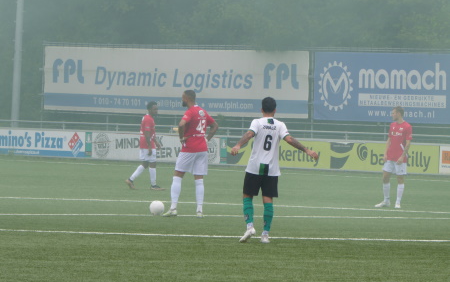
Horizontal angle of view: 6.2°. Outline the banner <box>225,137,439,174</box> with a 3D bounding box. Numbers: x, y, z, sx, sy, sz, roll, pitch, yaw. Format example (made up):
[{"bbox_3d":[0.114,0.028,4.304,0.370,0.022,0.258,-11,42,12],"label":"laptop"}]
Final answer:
[{"bbox_3d":[2.917,0.394,116.900,0.060,0.780,9.070,1,1,-39],"label":"banner"}]

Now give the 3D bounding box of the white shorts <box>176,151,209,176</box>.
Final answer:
[{"bbox_3d":[-0.492,0.320,62.600,0.460,0.390,0.350,1,1,-37],"label":"white shorts"}]

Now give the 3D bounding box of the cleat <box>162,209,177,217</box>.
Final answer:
[{"bbox_3d":[-0.815,1.066,62.200,0.275,0.115,0.100,1,1,-35],"label":"cleat"}]

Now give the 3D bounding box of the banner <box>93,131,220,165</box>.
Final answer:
[{"bbox_3d":[-2.060,0.197,122.950,0.060,0.770,6.050,1,1,-39],"label":"banner"}]

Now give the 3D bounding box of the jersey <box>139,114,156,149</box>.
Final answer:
[{"bbox_3d":[-1.515,-0.183,82.400,0.330,0.680,0.500,2,0,-5],"label":"jersey"}]

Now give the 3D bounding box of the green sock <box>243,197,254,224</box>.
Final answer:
[{"bbox_3d":[0.297,0.868,52.050,0.115,0.340,0.125,-1,-12,-21],"label":"green sock"}]

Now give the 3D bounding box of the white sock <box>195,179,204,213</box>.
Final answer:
[{"bbox_3d":[-0.367,0.815,62.300,0.120,0.495,0.125,0,1,-21],"label":"white sock"}]

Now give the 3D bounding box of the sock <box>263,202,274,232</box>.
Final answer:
[{"bbox_3d":[0.546,0.950,52.000,0.115,0.355,0.125,5,0,-6],"label":"sock"}]

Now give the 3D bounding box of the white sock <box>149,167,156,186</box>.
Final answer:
[{"bbox_3d":[-1.432,0.718,83.200,0.140,0.370,0.125,-3,0,0],"label":"white sock"}]

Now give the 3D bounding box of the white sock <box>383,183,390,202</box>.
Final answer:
[{"bbox_3d":[2.858,0.911,73.900,0.130,0.340,0.120,1,0,0],"label":"white sock"}]

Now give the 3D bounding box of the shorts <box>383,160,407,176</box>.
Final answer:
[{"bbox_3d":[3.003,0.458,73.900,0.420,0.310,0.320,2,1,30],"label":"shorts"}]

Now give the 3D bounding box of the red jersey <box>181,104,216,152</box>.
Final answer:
[{"bbox_3d":[-0.394,-0.173,62.600,0.560,0.720,0.340,1,1,-38],"label":"red jersey"}]

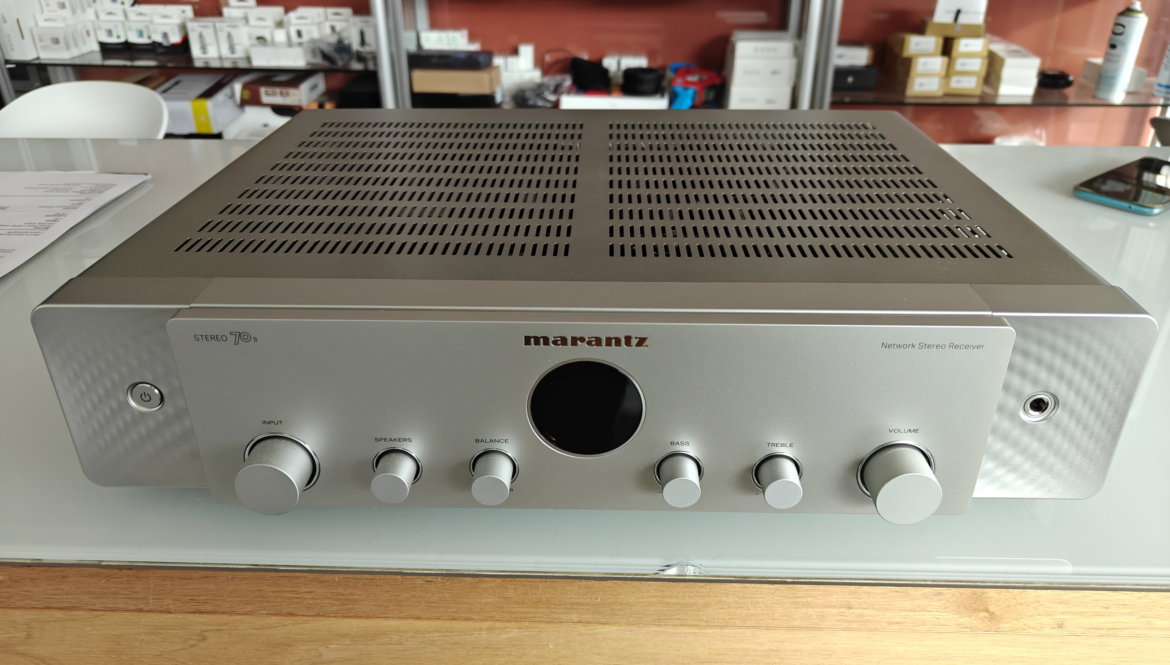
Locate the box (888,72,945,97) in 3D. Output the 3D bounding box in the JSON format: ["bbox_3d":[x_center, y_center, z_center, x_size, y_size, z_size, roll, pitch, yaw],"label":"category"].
[{"bbox_3d":[0.850,-0.642,2.082,0.089,0.044,0.130,1,28,1],"label":"box"}]

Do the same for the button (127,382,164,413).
[{"bbox_3d":[-0.185,0.028,0.342,0.015,0.015,0.005,1,28,1],"label":"button"}]

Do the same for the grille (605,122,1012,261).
[{"bbox_3d":[0.104,-0.087,0.465,0.180,0.004,0.232,0,28,1],"label":"grille"}]

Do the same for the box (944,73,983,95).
[{"bbox_3d":[0.955,-0.652,2.101,0.089,0.043,0.130,1,28,1],"label":"box"}]

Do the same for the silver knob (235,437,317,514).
[{"bbox_3d":[-0.128,0.060,0.334,0.027,0.027,0.019,0,28,1],"label":"silver knob"}]

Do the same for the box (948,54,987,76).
[{"bbox_3d":[0.960,-0.692,2.082,0.089,0.043,0.130,1,28,1],"label":"box"}]

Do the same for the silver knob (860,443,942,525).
[{"bbox_3d":[0.129,0.062,0.330,0.028,0.028,0.019,1,28,1],"label":"silver knob"}]

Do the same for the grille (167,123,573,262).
[{"bbox_3d":[-0.094,-0.091,0.467,0.179,0.003,0.237,1,28,1],"label":"grille"}]

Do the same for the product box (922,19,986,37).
[{"bbox_3d":[0.917,-0.762,2.033,0.141,0.033,0.065,0,28,1],"label":"product box"}]

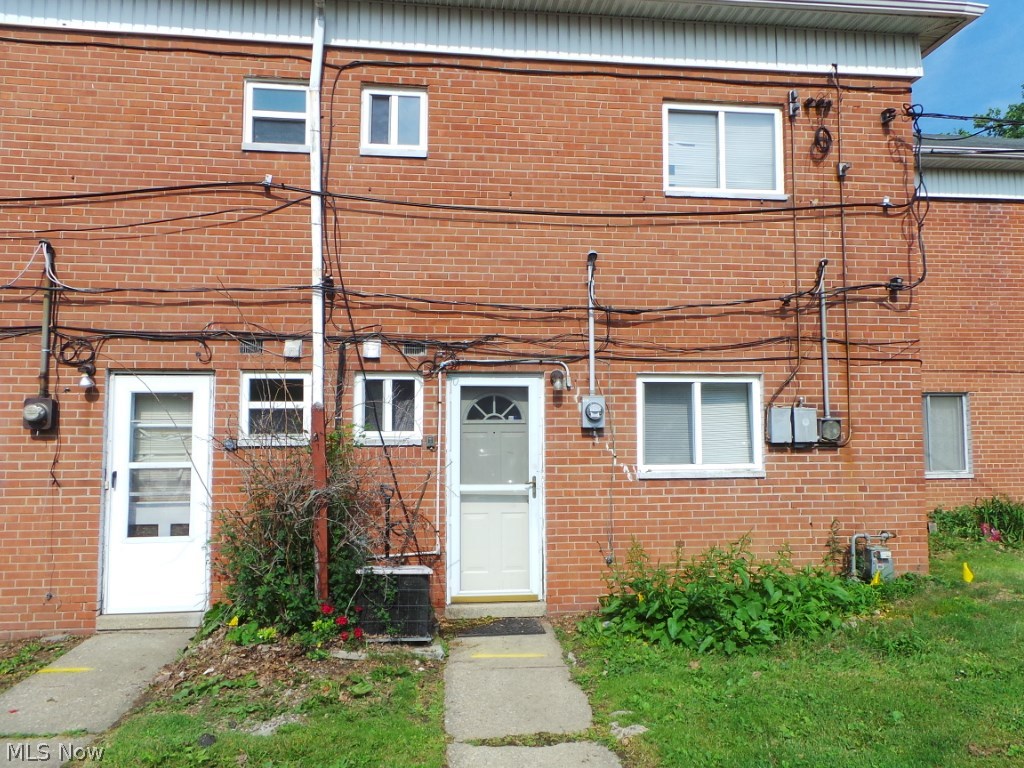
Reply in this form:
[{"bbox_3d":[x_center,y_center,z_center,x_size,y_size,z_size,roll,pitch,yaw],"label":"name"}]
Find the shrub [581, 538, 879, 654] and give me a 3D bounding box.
[{"bbox_3d":[1.894,1.627,5.490,2.730,0.620,1.220,0,-4,-6],"label":"shrub"}]

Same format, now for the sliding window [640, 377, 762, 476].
[{"bbox_3d":[1.726,0.395,6.215,1.214,0.962,0.100,0,-3,-6],"label":"sliding window"}]

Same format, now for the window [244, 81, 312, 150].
[{"bbox_3d":[-2.035,-2.340,5.957,0.619,0.650,0.100,0,-3,-6],"label":"window"}]

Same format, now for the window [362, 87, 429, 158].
[{"bbox_3d":[-1.068,-2.369,6.184,0.604,0.660,0.110,0,-4,-6],"label":"window"}]

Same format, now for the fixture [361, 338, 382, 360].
[{"bbox_3d":[-1.217,-0.299,5.943,0.156,0.158,0.100,0,-4,-6],"label":"fixture"}]

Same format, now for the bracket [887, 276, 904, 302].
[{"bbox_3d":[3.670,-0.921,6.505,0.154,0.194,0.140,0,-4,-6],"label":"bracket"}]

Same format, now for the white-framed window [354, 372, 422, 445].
[{"bbox_3d":[-1.079,0.228,5.983,0.614,0.640,0.110,0,-4,-6],"label":"white-framed window"}]

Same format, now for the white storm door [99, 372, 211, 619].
[{"bbox_3d":[-2.958,0.915,5.686,0.867,1.992,0.100,0,-3,-6],"label":"white storm door"}]

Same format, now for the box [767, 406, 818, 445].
[{"bbox_3d":[2.584,0.379,6.251,0.450,0.335,0.110,0,-3,-6],"label":"box"}]

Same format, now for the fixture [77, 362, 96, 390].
[{"bbox_3d":[-3.480,-0.066,5.574,0.130,0.215,0.170,0,-3,-6],"label":"fixture"}]

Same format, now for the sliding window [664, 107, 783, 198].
[{"bbox_3d":[2.031,-2.219,6.512,1.220,0.940,0.110,0,-4,-6],"label":"sliding window"}]

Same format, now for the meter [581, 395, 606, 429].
[{"bbox_3d":[0.732,0.252,6.074,0.214,0.291,0.180,0,-4,-6],"label":"meter"}]

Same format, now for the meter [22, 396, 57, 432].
[{"bbox_3d":[-3.900,0.239,5.568,0.187,0.275,0.180,0,-4,-6],"label":"meter"}]

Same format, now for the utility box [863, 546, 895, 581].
[{"bbox_3d":[3.321,1.631,6.149,0.215,0.350,0.180,0,-3,-6],"label":"utility box"}]

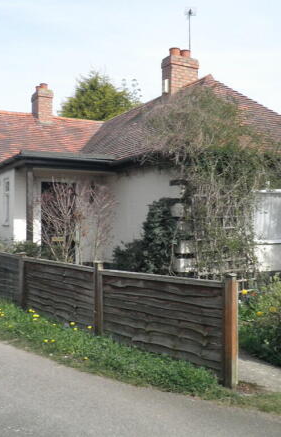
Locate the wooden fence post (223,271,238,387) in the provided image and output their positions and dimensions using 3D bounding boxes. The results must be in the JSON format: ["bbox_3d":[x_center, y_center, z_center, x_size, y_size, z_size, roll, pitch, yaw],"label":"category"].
[{"bbox_3d":[0.766,0.954,3.870,0.080,0.980,0.080,0,-1,-41],"label":"wooden fence post"}]

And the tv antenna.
[{"bbox_3d":[1.254,-4.639,11.400,0.320,1.200,0.550,0,-1,-2],"label":"tv antenna"}]

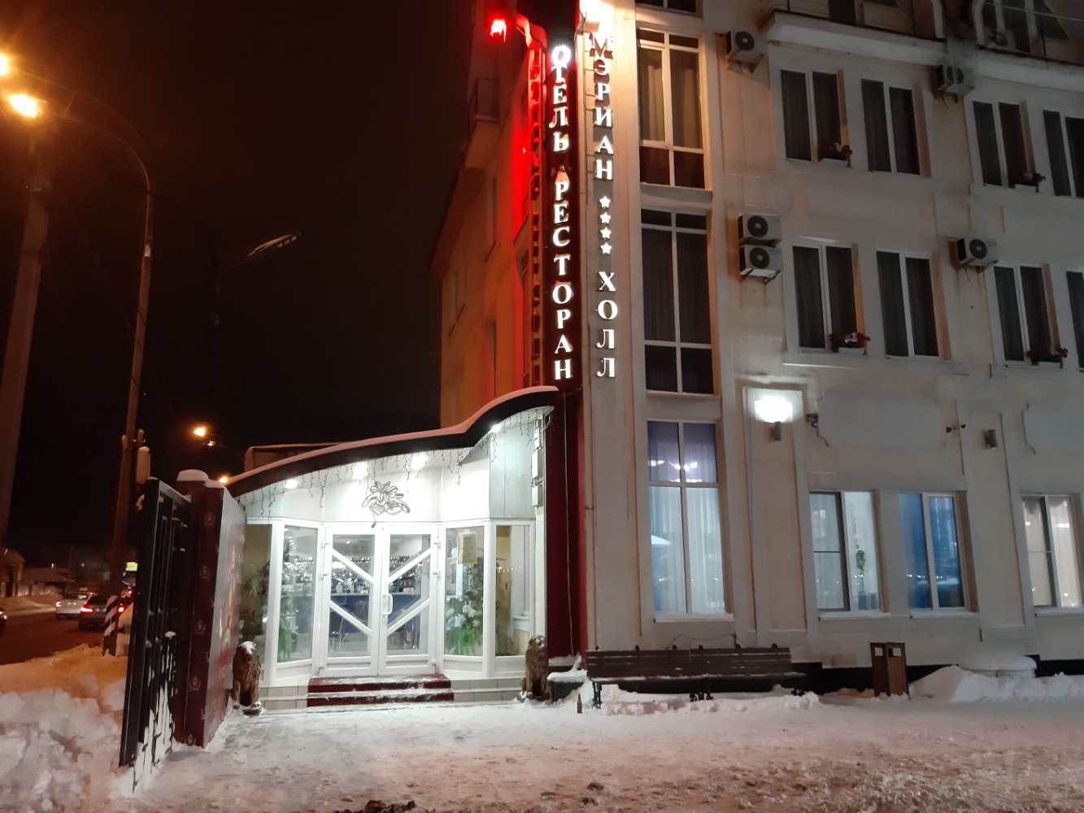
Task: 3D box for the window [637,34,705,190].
[{"bbox_3d":[2.215,-5.140,14.564,1.205,2.890,0.150,3,-12,-14],"label":"window"}]

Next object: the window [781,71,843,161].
[{"bbox_3d":[4.814,-5.168,15.153,1.180,1.740,0.150,3,-12,-14],"label":"window"}]

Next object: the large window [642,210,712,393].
[{"bbox_3d":[2.225,-1.739,13.885,1.193,3.087,0.150,3,-12,-14],"label":"large window"}]

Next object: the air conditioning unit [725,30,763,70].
[{"bbox_3d":[3.516,-6.167,14.629,0.690,0.470,0.270,3,-12,-14],"label":"air conditioning unit"}]

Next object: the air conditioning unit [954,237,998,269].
[{"bbox_3d":[7.712,-2.723,15.015,0.672,0.407,0.240,3,-12,-14],"label":"air conditioning unit"}]

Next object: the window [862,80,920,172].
[{"bbox_3d":[6.473,-5.181,15.688,1.144,1.845,0.150,3,-12,-14],"label":"window"}]

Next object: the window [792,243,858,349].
[{"bbox_3d":[4.833,-1.857,14.471,1.180,1.830,0.150,3,-12,-14],"label":"window"}]

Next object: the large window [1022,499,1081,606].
[{"bbox_3d":[8.813,2.523,14.632,1.200,1.880,0.150,3,-12,-14],"label":"large window"}]

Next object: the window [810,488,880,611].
[{"bbox_3d":[4.943,2.353,13.776,1.181,1.931,0.150,3,-12,-14],"label":"window"}]

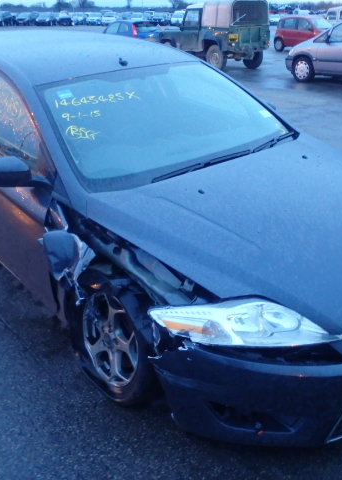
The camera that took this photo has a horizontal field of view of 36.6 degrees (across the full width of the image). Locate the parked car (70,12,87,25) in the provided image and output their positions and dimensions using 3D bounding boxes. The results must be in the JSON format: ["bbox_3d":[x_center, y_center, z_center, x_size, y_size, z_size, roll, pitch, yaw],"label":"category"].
[{"bbox_3d":[-11.038,-27.032,63.183,1.740,1.470,4.200,-1,24,-2],"label":"parked car"}]

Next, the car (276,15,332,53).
[{"bbox_3d":[6.081,-8.847,22.191,1.590,1.540,3.540,-15,28,-30],"label":"car"}]

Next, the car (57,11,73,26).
[{"bbox_3d":[-12.595,-26.414,62.099,1.760,1.500,4.300,0,24,0],"label":"car"}]

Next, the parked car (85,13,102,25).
[{"bbox_3d":[-9.380,-27.023,63.477,1.760,1.470,4.300,-1,24,-1],"label":"parked car"}]

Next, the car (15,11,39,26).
[{"bbox_3d":[-17.215,-26.379,62.105,1.760,1.470,4.300,1,24,3],"label":"car"}]

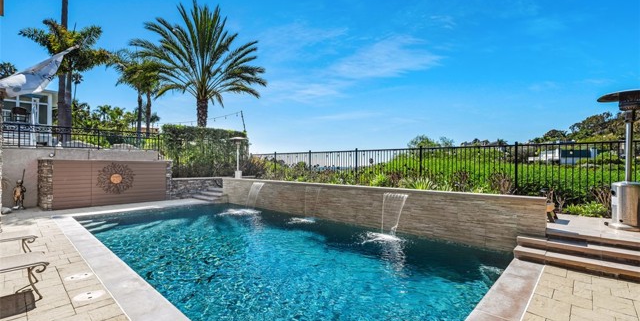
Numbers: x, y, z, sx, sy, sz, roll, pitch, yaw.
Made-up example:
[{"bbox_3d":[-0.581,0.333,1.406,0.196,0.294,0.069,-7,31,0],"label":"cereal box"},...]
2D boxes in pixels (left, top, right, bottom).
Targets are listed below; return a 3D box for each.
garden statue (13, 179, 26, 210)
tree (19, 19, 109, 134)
[{"bbox_3d":[-10.189,1.142,9.649,0.300,0.970,0.360,-1,-1,43],"label":"garden statue"},{"bbox_3d":[-12.971,-3.848,14.500,3.700,6.680,3.600,-1,-1,0],"label":"tree"}]

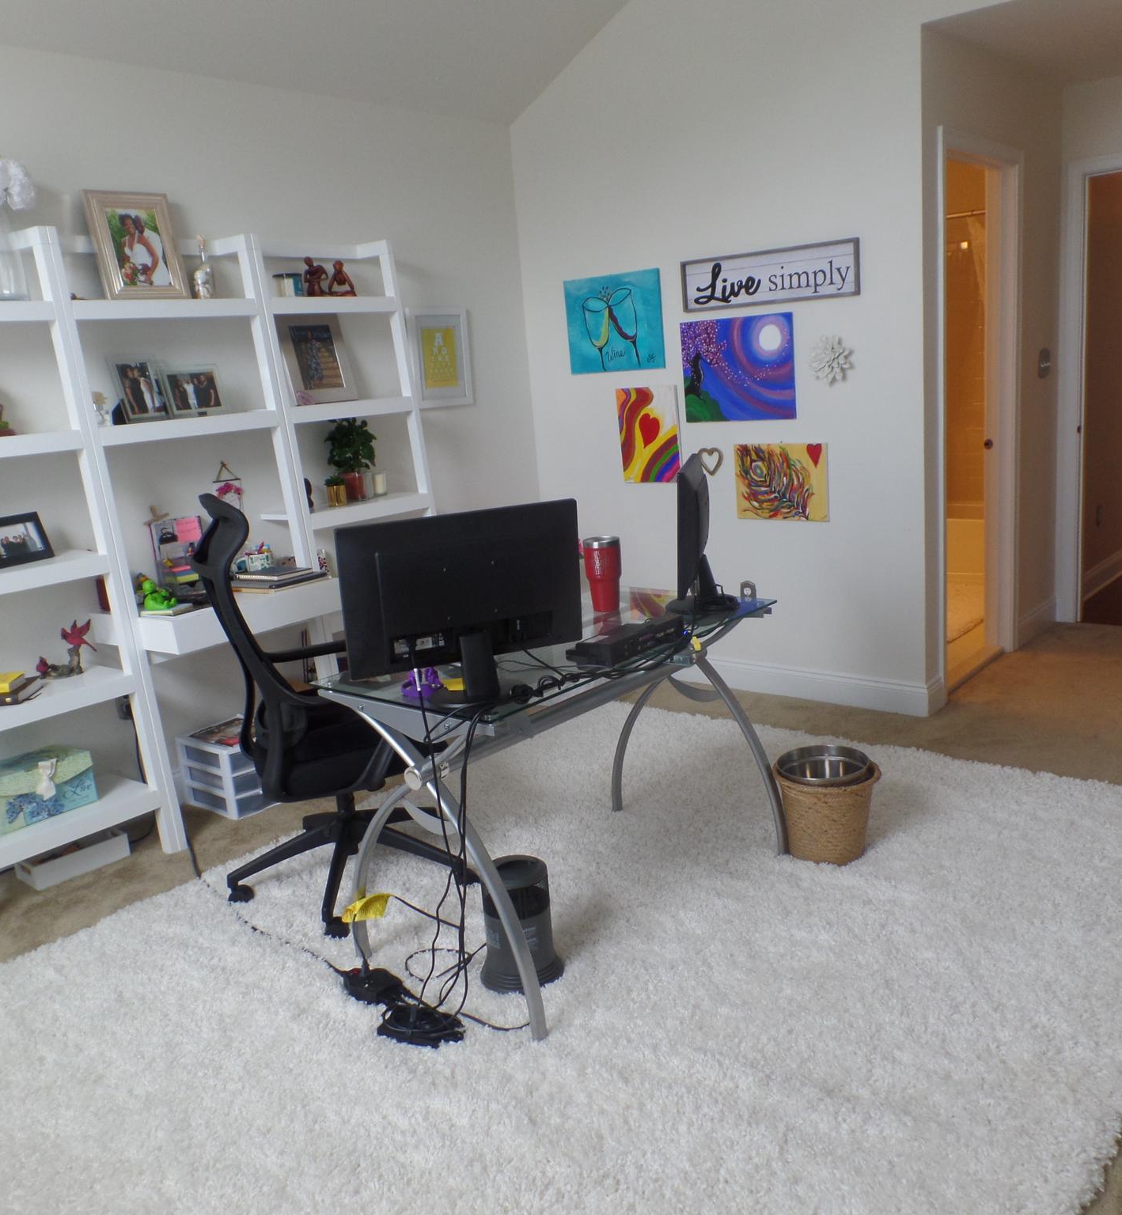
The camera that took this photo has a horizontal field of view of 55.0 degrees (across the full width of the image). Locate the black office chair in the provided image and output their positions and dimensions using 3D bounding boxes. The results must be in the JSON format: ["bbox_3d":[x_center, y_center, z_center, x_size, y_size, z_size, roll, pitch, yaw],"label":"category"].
[{"bbox_3d":[-0.626,0.221,3.024,0.690,1.140,0.670,-11,14,-25],"label":"black office chair"}]

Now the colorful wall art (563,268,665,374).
[{"bbox_3d":[0.234,-1.222,4.630,0.524,0.402,0.025,6,17,41],"label":"colorful wall art"}]

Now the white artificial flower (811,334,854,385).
[{"bbox_3d":[1.018,-0.919,4.000,0.179,0.176,0.045,6,17,41],"label":"white artificial flower"}]

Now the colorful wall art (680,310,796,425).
[{"bbox_3d":[0.708,-0.947,4.285,0.512,0.400,0.025,6,17,41],"label":"colorful wall art"}]

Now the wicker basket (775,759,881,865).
[{"bbox_3d":[0.740,0.566,3.003,0.290,0.250,0.290,-5,13,1],"label":"wicker basket"}]

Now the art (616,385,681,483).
[{"bbox_3d":[0.390,-0.741,4.631,0.311,0.410,0.028,6,17,41],"label":"art"}]

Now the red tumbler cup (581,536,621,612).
[{"bbox_3d":[0.119,-0.093,2.982,0.106,0.198,0.106,-5,13,1],"label":"red tumbler cup"}]

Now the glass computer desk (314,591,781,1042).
[{"bbox_3d":[0.034,0.433,2.782,0.605,0.723,1.115,6,17,41],"label":"glass computer desk"}]

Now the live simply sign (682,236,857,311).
[{"bbox_3d":[0.791,-1.262,4.113,0.765,0.199,0.028,6,17,41],"label":"live simply sign"}]

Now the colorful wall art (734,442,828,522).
[{"bbox_3d":[0.878,-0.499,4.268,0.412,0.302,0.022,6,17,41],"label":"colorful wall art"}]

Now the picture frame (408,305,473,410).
[{"bbox_3d":[-0.508,-1.056,4.585,0.025,0.398,0.334,6,17,41],"label":"picture frame"}]

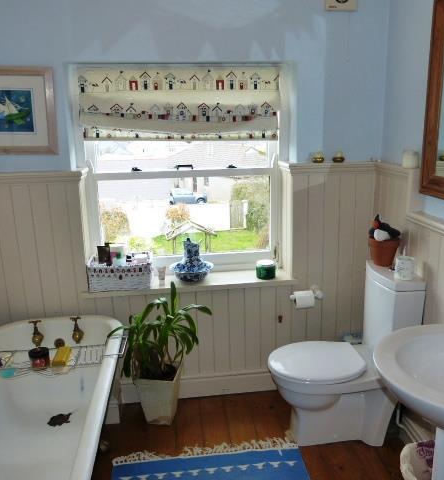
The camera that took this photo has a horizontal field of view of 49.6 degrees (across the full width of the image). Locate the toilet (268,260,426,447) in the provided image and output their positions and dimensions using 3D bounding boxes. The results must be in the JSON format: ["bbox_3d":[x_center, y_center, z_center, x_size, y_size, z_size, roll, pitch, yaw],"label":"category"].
[{"bbox_3d":[0.554,0.560,2.315,0.659,0.853,0.375,-3,14,-6],"label":"toilet"}]

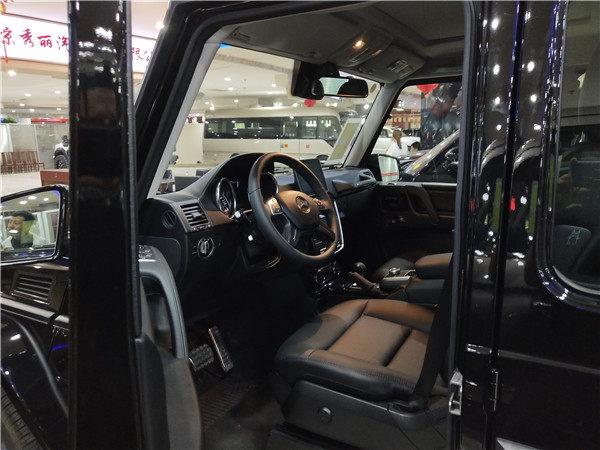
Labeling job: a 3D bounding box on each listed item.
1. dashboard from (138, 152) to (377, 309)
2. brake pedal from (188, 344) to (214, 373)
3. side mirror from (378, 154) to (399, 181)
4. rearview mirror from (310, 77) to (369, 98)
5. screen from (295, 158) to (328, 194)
[{"bbox_3d":[-0.017,-0.051,1.943,0.300,0.450,1.390,5,11,28],"label":"dashboard"},{"bbox_3d":[-0.335,0.445,1.744,0.030,0.066,0.092,-19,-1,30],"label":"brake pedal"},{"bbox_3d":[0.437,-0.293,2.695,0.100,0.165,0.210,8,13,40],"label":"side mirror"},{"bbox_3d":[0.136,-0.470,1.789,0.235,0.068,0.045,-8,16,-36],"label":"rearview mirror"},{"bbox_3d":[0.031,-0.171,1.854,0.025,0.122,0.200,-17,0,30],"label":"screen"}]

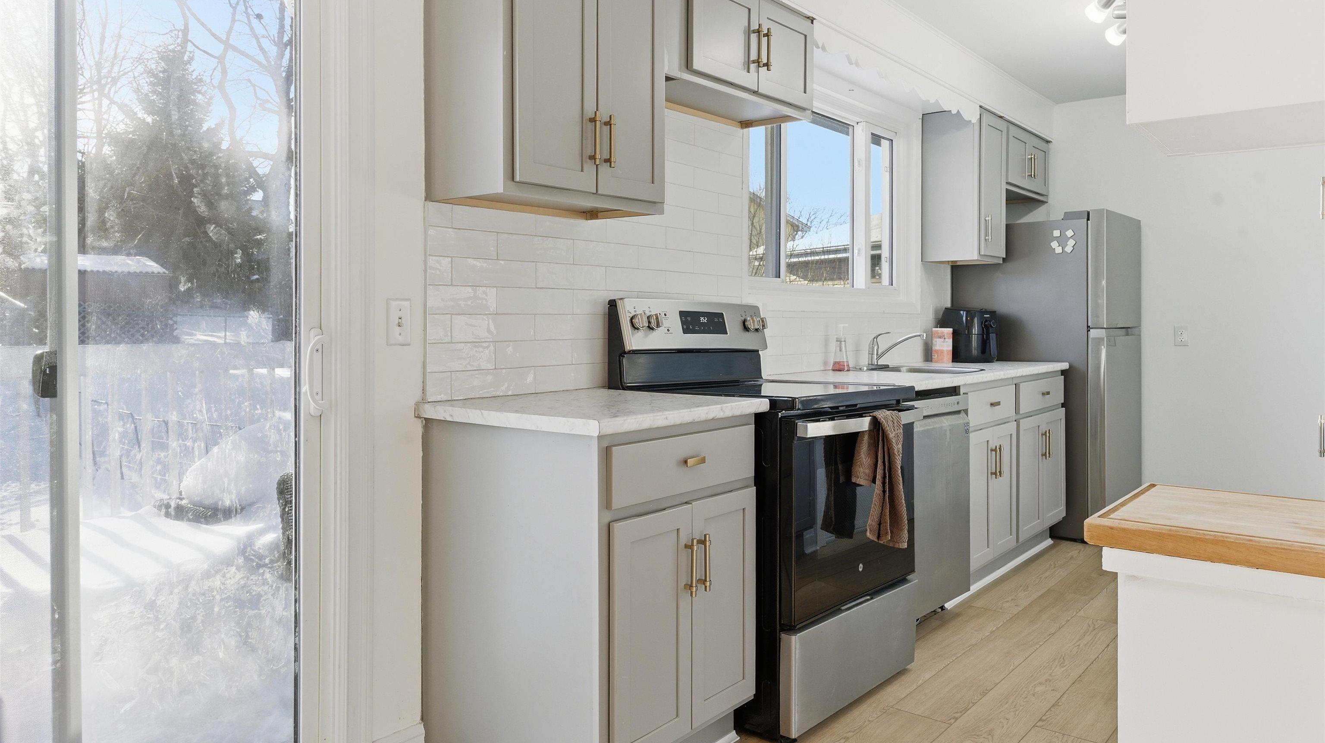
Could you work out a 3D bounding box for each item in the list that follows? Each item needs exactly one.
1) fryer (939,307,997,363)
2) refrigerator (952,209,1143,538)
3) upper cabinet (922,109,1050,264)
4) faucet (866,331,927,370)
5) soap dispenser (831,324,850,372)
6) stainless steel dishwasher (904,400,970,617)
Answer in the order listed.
[{"bbox_3d":[1.614,-0.189,4.648,0.260,0.280,0.330,-2,3,-32],"label":"fryer"},{"bbox_3d":[2.169,0.016,4.971,0.735,1.696,0.730,2,4,40],"label":"refrigerator"},{"bbox_3d":[1.819,-0.952,4.883,0.320,0.744,1.112,2,4,40],"label":"upper cabinet"},{"bbox_3d":[1.077,-0.099,4.058,0.230,0.166,0.180,2,4,40],"label":"faucet"},{"bbox_3d":[0.771,-0.103,3.825,0.068,0.200,0.068,0,3,0],"label":"soap dispenser"},{"bbox_3d":[0.794,0.517,3.452,0.608,0.864,0.607,2,4,40],"label":"stainless steel dishwasher"}]

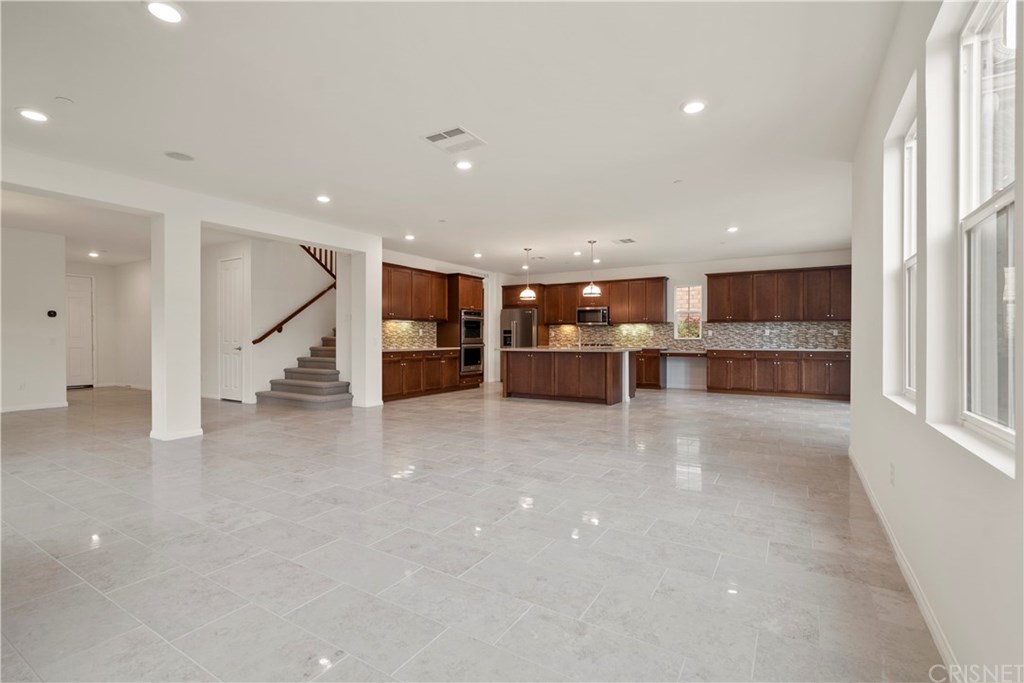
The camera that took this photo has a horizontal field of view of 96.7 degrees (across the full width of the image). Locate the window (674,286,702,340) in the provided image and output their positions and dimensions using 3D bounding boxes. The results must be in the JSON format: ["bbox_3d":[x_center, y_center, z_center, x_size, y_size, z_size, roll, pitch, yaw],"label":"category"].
[{"bbox_3d":[3.754,-0.612,9.681,0.547,1.139,0.099,0,0,32],"label":"window"}]

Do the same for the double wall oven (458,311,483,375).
[{"bbox_3d":[-1.094,0.020,10.159,0.620,1.360,0.750,0,0,31],"label":"double wall oven"}]

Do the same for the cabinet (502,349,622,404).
[{"bbox_3d":[0.886,0.602,8.225,2.091,0.880,0.602,0,0,32],"label":"cabinet"}]

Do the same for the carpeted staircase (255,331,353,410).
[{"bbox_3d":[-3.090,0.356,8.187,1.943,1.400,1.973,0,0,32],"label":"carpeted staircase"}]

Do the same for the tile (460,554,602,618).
[{"bbox_3d":[0.081,1.088,2.047,0.600,0.012,0.293,0,0,32],"label":"tile"}]

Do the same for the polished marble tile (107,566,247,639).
[{"bbox_3d":[-1.413,1.094,1.924,0.601,0.012,0.298,0,0,32],"label":"polished marble tile"}]

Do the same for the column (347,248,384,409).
[{"bbox_3d":[-2.364,-0.189,7.534,0.320,2.500,0.360,0,0,32],"label":"column"}]

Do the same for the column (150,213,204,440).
[{"bbox_3d":[-3.824,-0.153,5.191,0.380,2.460,0.375,0,0,32],"label":"column"}]

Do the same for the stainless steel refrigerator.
[{"bbox_3d":[0.310,0.125,11.283,0.908,1.800,0.760,0,0,32],"label":"stainless steel refrigerator"}]

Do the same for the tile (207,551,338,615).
[{"bbox_3d":[-1.101,1.109,2.106,0.606,0.012,0.302,0,0,31],"label":"tile"}]

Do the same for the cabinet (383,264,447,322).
[{"bbox_3d":[-2.002,-0.881,8.682,0.370,0.993,2.000,0,0,32],"label":"cabinet"}]

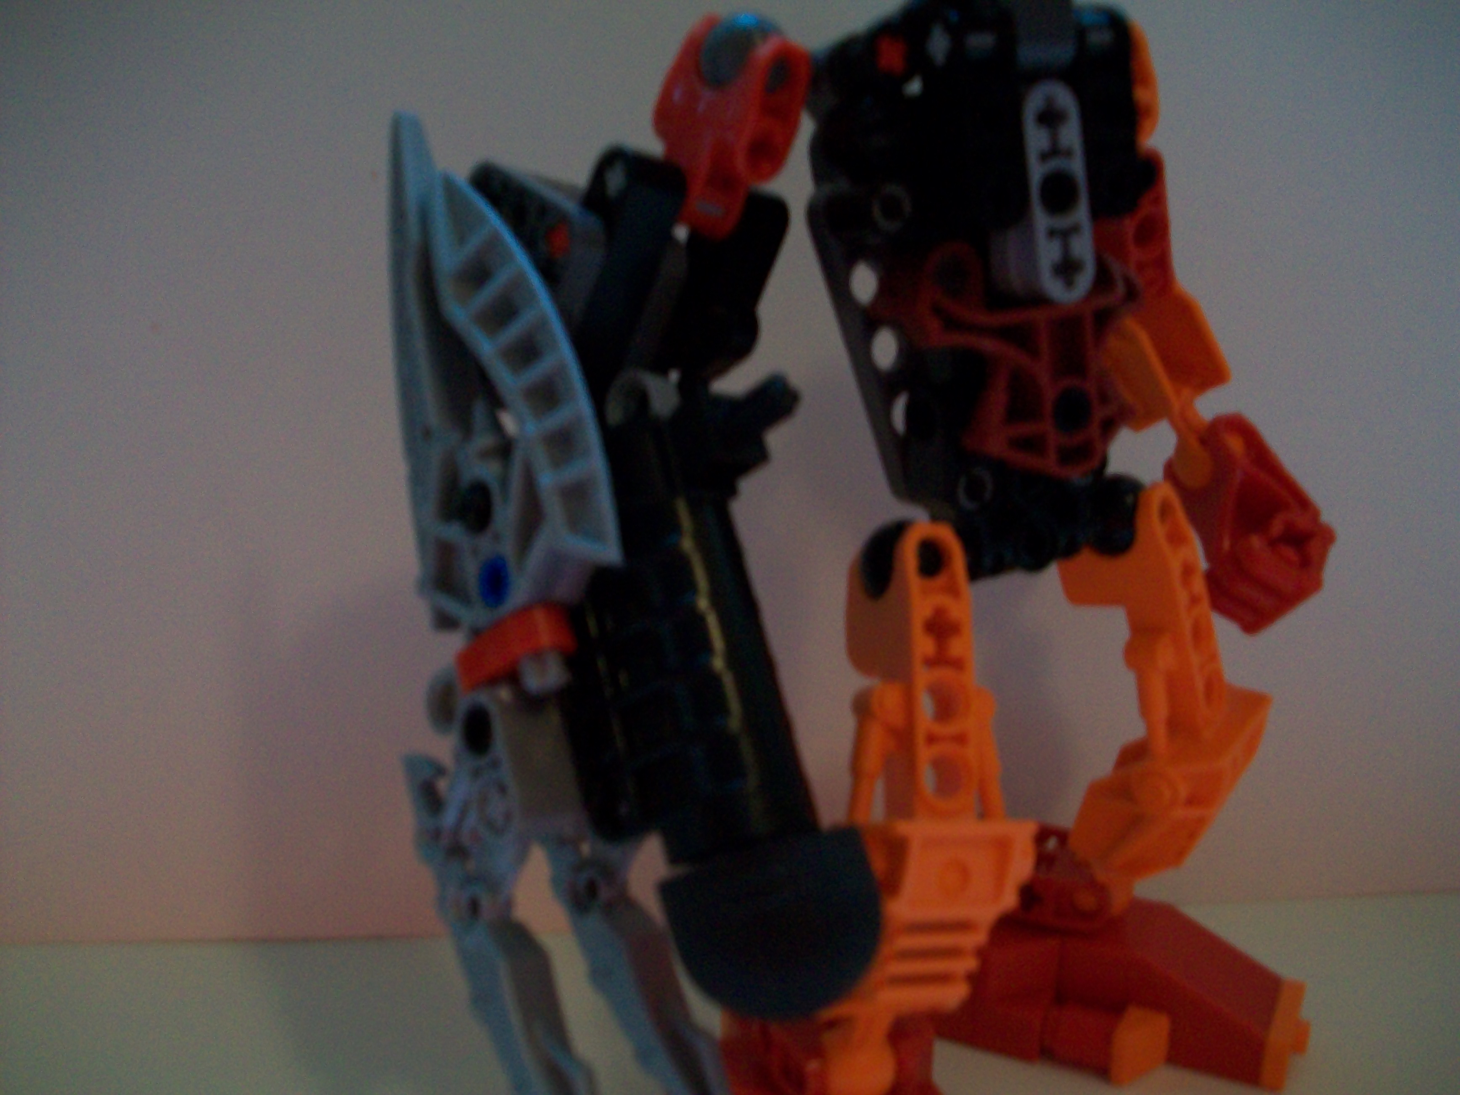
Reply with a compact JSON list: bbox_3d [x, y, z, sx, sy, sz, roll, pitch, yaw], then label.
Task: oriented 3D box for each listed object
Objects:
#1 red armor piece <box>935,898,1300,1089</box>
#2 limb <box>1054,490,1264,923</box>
[{"bbox_3d":[0.054,0.060,0.197,0.048,0.016,0.023,10,22,25],"label":"red armor piece"},{"bbox_3d":[0.054,0.023,0.184,0.025,0.067,0.018,11,26,36],"label":"limb"}]

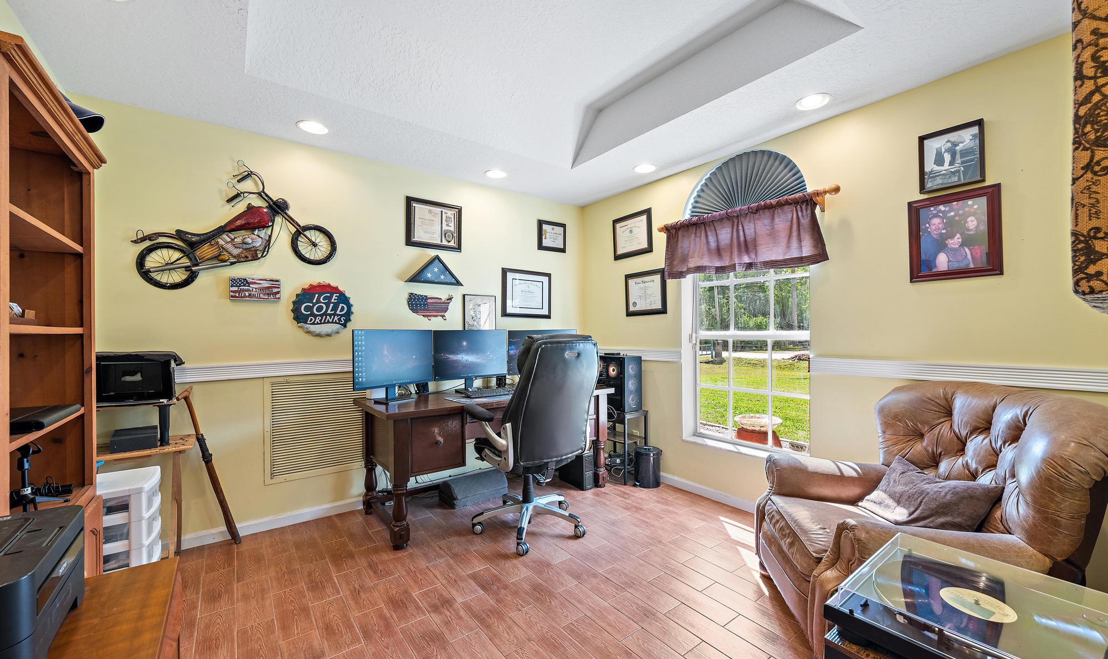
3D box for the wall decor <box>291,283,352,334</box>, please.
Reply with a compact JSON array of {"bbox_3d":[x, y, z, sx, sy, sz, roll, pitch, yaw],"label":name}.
[{"bbox_3d":[-1.516,-0.130,2.833,0.359,0.357,0.040,0,0,-37],"label":"wall decor"}]

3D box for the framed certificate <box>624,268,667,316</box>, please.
[{"bbox_3d":[0.764,-0.297,3.573,0.025,0.363,0.428,0,0,-37],"label":"framed certificate"}]

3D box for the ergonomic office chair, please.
[{"bbox_3d":[-0.117,0.632,2.688,0.700,1.200,0.760,0,0,-35],"label":"ergonomic office chair"}]

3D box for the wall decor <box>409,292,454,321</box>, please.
[{"bbox_3d":[-0.940,-0.170,3.285,0.362,0.208,0.020,0,0,-37],"label":"wall decor"}]

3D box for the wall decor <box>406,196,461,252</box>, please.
[{"bbox_3d":[-0.919,-0.794,3.314,0.443,0.364,0.030,0,0,-37],"label":"wall decor"}]

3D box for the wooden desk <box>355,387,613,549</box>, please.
[{"bbox_3d":[-0.441,0.850,3.148,1.715,0.767,0.730,0,0,-37],"label":"wooden desk"}]

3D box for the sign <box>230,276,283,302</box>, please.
[{"bbox_3d":[-1.809,-0.241,2.614,0.251,0.134,0.035,0,0,-37],"label":"sign"}]

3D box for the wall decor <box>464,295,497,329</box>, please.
[{"bbox_3d":[-0.605,-0.095,3.539,0.294,0.370,0.020,0,0,-37],"label":"wall decor"}]

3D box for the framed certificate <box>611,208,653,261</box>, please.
[{"bbox_3d":[0.679,-0.805,3.693,0.025,0.363,0.443,0,0,-37],"label":"framed certificate"}]

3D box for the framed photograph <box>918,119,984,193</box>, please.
[{"bbox_3d":[1.906,-0.819,2.067,0.025,0.287,0.232,0,0,-37],"label":"framed photograph"}]

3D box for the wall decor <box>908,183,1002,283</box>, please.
[{"bbox_3d":[1.911,-0.443,2.059,0.030,0.408,0.327,0,0,-37],"label":"wall decor"}]

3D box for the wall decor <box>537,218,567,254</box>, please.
[{"bbox_3d":[-0.020,-0.855,3.994,0.326,0.272,0.022,0,0,-37],"label":"wall decor"}]

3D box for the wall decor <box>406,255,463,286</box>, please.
[{"bbox_3d":[-0.908,-0.450,3.279,0.438,0.222,0.075,0,0,-37],"label":"wall decor"}]

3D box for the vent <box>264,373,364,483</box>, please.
[{"bbox_3d":[-1.536,0.633,2.836,0.607,0.687,0.025,0,0,-37],"label":"vent"}]

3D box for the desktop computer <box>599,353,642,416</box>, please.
[{"bbox_3d":[0.519,0.448,3.654,0.205,0.447,0.420,0,0,-37],"label":"desktop computer"}]

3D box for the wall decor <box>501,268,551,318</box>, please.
[{"bbox_3d":[-0.241,-0.309,3.821,0.522,0.417,0.030,0,0,-37],"label":"wall decor"}]

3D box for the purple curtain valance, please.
[{"bbox_3d":[1.196,-0.581,2.864,0.090,0.426,1.120,0,0,-37],"label":"purple curtain valance"}]

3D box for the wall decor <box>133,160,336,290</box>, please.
[{"bbox_3d":[-1.842,-0.612,2.577,0.990,0.783,0.090,0,0,-37],"label":"wall decor"}]

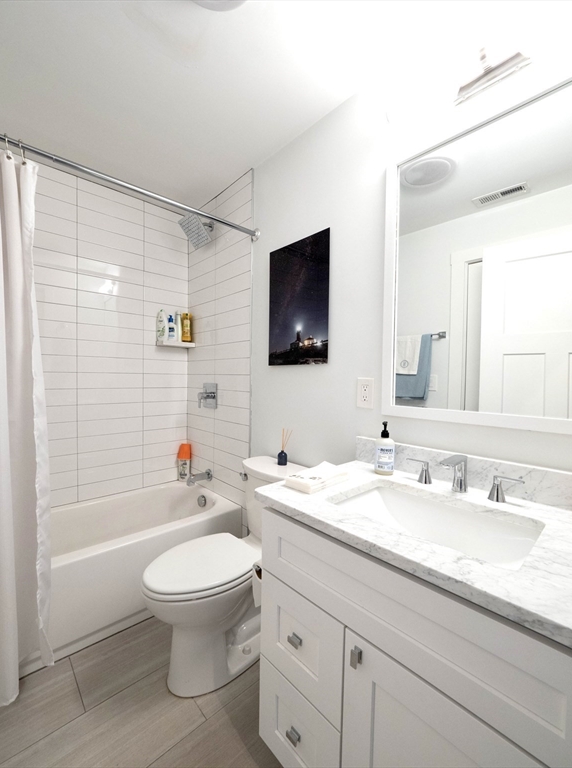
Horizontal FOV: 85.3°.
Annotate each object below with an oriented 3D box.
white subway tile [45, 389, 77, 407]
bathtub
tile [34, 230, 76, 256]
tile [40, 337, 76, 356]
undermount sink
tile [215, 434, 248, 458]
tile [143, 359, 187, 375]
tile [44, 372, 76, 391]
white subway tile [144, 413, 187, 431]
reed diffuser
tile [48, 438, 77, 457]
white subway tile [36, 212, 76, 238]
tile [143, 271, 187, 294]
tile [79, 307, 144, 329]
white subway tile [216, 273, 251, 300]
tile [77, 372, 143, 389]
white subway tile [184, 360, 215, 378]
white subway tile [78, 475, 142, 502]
[{"bbox_3d":[-1.454,0.086,1.814,0.400,0.101,0.010,-1,2,-43],"label":"white subway tile"},{"bbox_3d":[-1.085,0.963,1.705,1.520,0.408,0.760,-1,2,-43],"label":"bathtub"},{"bbox_3d":[-1.455,-0.848,1.797,0.405,0.102,0.010,-1,2,-43],"label":"tile"},{"bbox_3d":[-1.447,-0.223,1.806,0.396,0.101,0.012,-1,2,-43],"label":"tile"},{"bbox_3d":[0.378,0.436,0.826,0.317,0.149,0.456,-1,2,-43],"label":"undermount sink"},{"bbox_3d":[-0.354,0.406,2.020,0.010,0.101,0.407,-1,2,-43],"label":"tile"},{"bbox_3d":[-0.895,-0.126,2.335,0.331,0.101,0.010,-1,2,-43],"label":"tile"},{"bbox_3d":[-1.450,-0.018,1.811,0.396,0.101,0.012,-1,2,-43],"label":"tile"},{"bbox_3d":[-0.901,0.286,2.346,0.331,0.101,0.010,-1,2,-43],"label":"white subway tile"},{"bbox_3d":[0.000,0.316,1.550,0.070,0.182,0.060,1,2,0],"label":"reed diffuser"},{"bbox_3d":[-1.460,0.394,1.822,0.400,0.100,0.010,-1,2,-43],"label":"tile"},{"bbox_3d":[-1.454,-0.954,1.808,0.401,0.101,0.010,-1,2,-43],"label":"white subway tile"},{"bbox_3d":[-0.886,-0.744,2.319,0.331,0.101,0.010,-1,2,-43],"label":"tile"},{"bbox_3d":[-1.167,-0.438,2.085,0.398,0.102,0.010,-1,2,-43],"label":"tile"},{"bbox_3d":[-0.338,-0.623,1.990,0.012,0.101,0.399,-1,2,-43],"label":"white subway tile"},{"bbox_3d":[-1.173,-0.021,2.108,0.401,0.101,0.010,-1,2,-43],"label":"tile"},{"bbox_3d":[-0.631,-0.126,2.313,0.010,0.102,0.406,-1,2,-43],"label":"white subway tile"},{"bbox_3d":[-1.173,0.700,2.107,0.397,0.100,0.010,-1,2,-43],"label":"white subway tile"}]

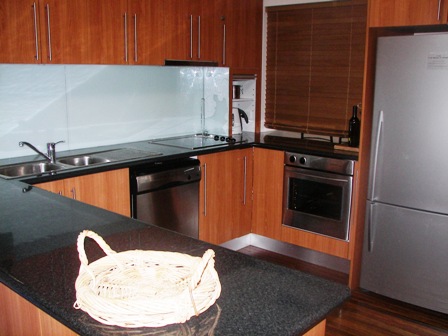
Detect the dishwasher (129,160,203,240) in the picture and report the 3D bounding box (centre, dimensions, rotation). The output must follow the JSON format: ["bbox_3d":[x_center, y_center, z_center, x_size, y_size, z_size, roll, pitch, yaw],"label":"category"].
[{"bbox_3d":[-0.604,0.350,3.475,0.620,0.830,0.600,10,15,41],"label":"dishwasher"}]

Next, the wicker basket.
[{"bbox_3d":[-0.181,0.250,1.136,0.360,0.147,0.345,0,11,0],"label":"wicker basket"}]

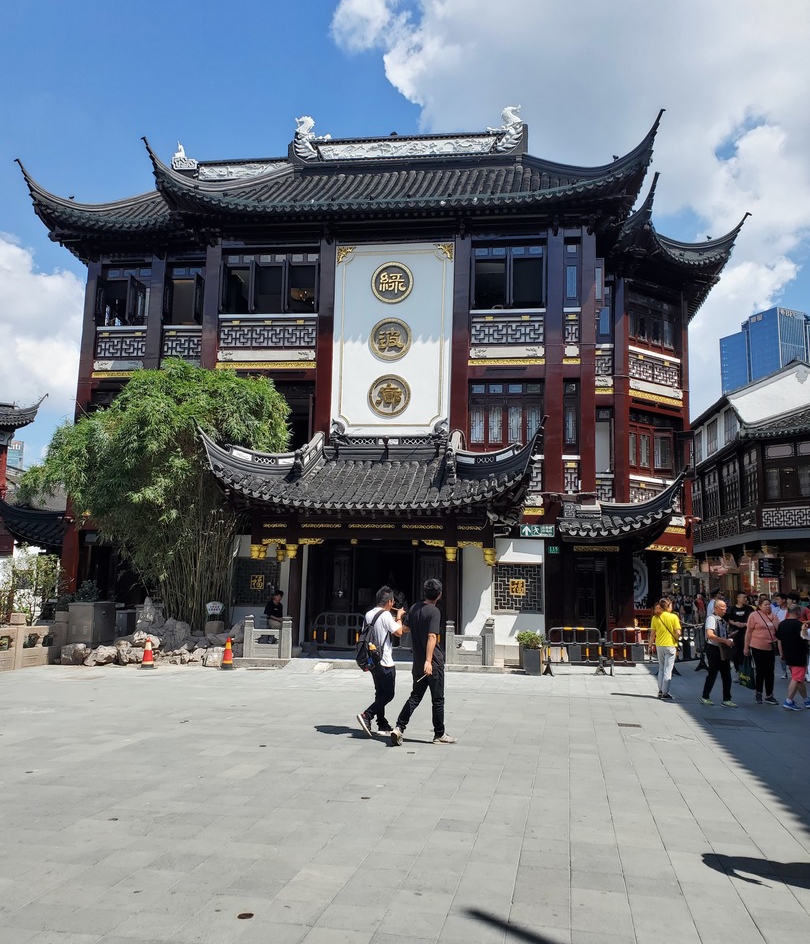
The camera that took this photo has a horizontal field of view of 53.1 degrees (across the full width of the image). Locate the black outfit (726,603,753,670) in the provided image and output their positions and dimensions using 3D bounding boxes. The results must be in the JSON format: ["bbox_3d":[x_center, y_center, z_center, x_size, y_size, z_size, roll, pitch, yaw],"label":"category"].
[{"bbox_3d":[7.057,3.530,17.091,0.520,1.360,0.350,-2,-9,23],"label":"black outfit"}]

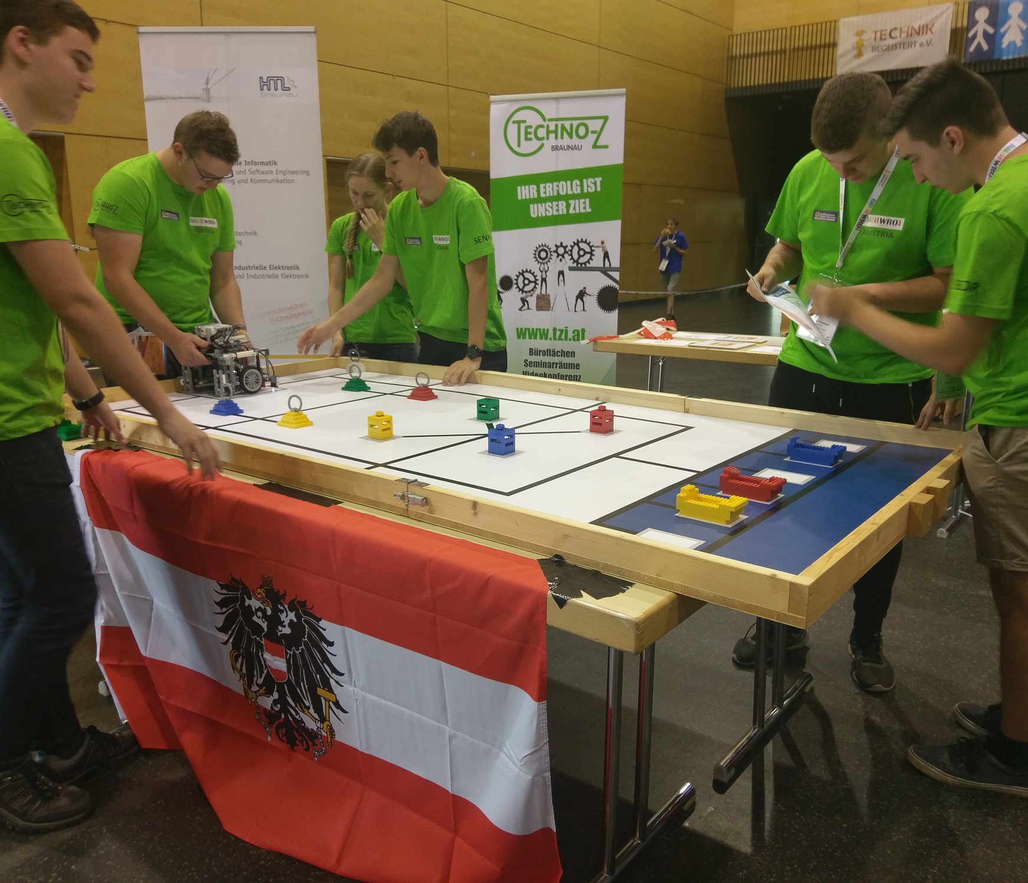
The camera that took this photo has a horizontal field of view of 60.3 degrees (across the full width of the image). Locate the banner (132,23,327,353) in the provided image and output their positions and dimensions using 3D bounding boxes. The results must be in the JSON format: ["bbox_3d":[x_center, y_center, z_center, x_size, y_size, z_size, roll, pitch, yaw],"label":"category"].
[{"bbox_3d":[-1.266,-0.776,4.172,0.800,2.180,0.200,0,13,1],"label":"banner"}]

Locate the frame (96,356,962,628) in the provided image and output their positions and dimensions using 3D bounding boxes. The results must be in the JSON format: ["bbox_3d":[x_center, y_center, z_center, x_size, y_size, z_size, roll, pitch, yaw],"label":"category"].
[{"bbox_3d":[-0.152,-0.043,2.464,2.420,0.072,1.200,11,17,37],"label":"frame"}]

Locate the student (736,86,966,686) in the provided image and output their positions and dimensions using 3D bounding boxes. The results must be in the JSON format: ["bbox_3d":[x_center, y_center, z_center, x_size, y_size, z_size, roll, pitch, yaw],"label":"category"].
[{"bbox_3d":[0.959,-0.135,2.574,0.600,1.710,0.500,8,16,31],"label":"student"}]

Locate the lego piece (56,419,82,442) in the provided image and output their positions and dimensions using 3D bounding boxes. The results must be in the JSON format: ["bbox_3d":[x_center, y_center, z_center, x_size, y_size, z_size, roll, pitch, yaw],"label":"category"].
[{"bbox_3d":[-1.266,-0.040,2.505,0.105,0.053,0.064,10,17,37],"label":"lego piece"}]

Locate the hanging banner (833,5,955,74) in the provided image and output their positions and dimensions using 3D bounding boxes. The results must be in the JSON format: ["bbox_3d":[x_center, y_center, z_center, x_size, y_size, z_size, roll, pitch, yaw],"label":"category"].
[{"bbox_3d":[6.736,-7.148,15.800,1.950,0.963,0.040,11,17,37],"label":"hanging banner"}]

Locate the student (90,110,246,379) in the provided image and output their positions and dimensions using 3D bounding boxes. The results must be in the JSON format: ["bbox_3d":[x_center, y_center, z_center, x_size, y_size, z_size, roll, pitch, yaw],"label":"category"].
[{"bbox_3d":[-1.221,-0.276,3.173,0.520,1.710,0.520,12,18,42],"label":"student"}]

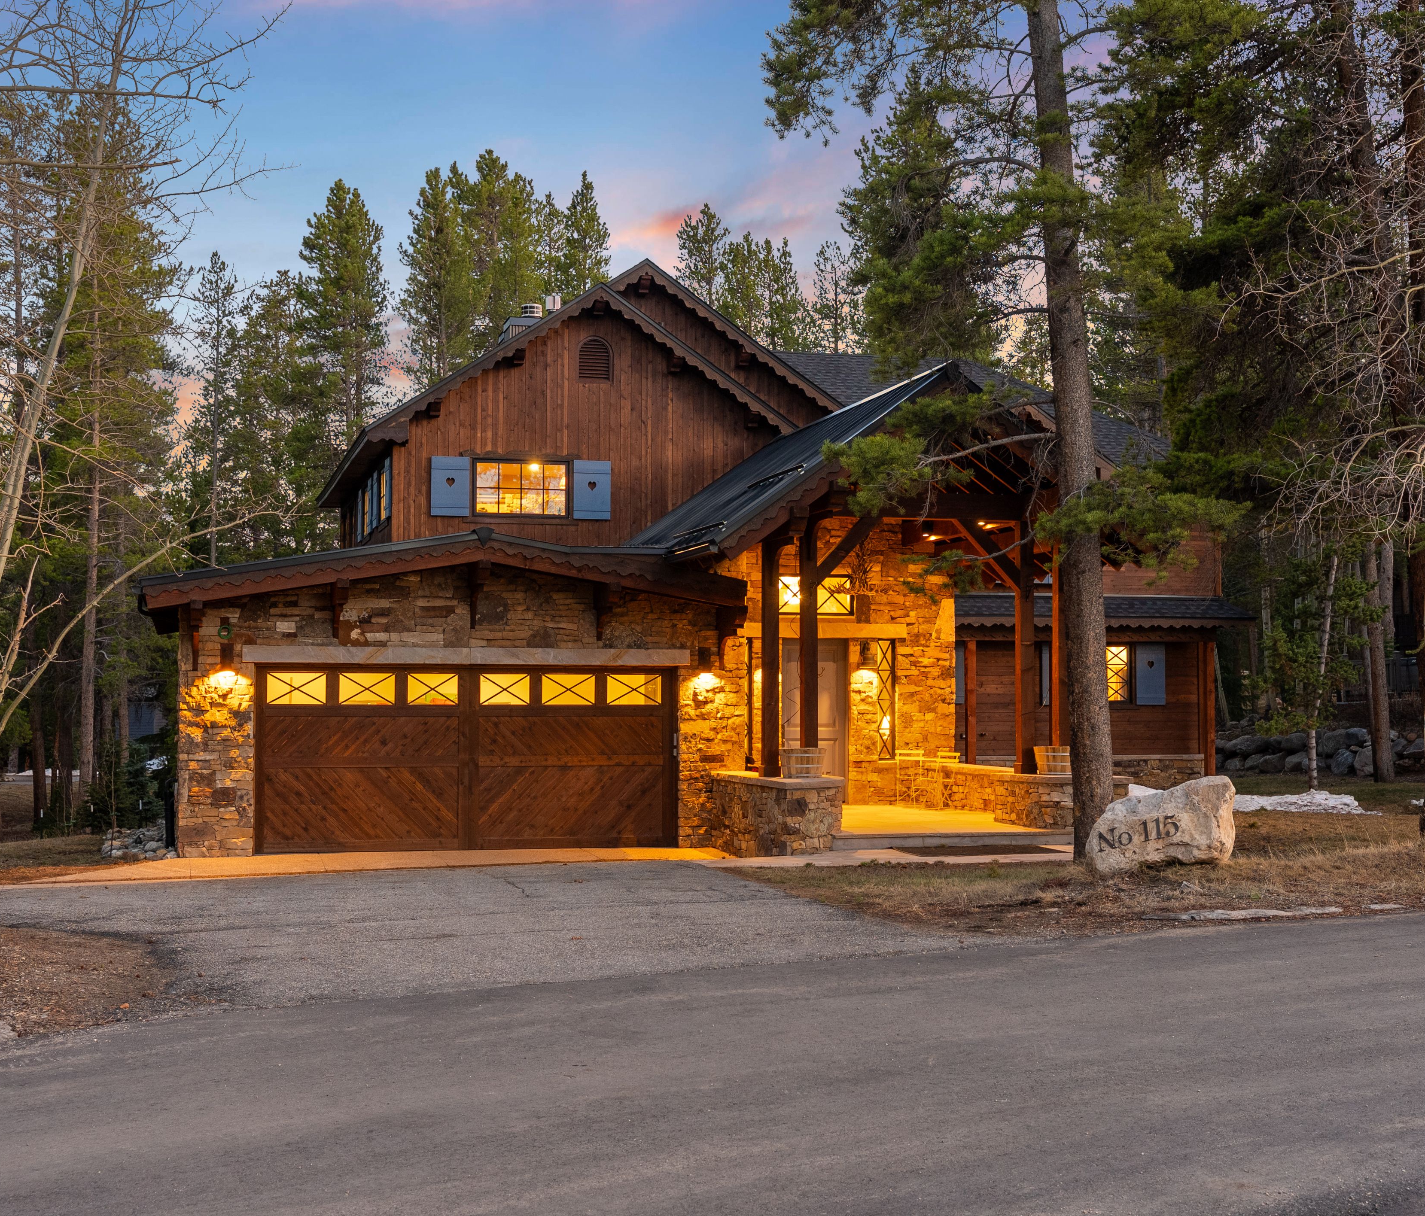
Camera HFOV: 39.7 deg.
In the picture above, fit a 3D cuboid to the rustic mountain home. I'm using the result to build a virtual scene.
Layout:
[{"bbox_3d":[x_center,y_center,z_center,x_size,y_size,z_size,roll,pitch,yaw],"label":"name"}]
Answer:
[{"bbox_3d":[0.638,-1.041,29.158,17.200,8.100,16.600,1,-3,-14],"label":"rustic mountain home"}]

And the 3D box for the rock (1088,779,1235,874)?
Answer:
[{"bbox_3d":[4.230,1.982,18.532,1.280,0.890,0.750,0,-2,0],"label":"rock"}]

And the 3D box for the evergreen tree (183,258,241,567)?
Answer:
[{"bbox_3d":[-10.163,-1.868,40.118,1.450,10.800,1.450,0,-2,0],"label":"evergreen tree"}]

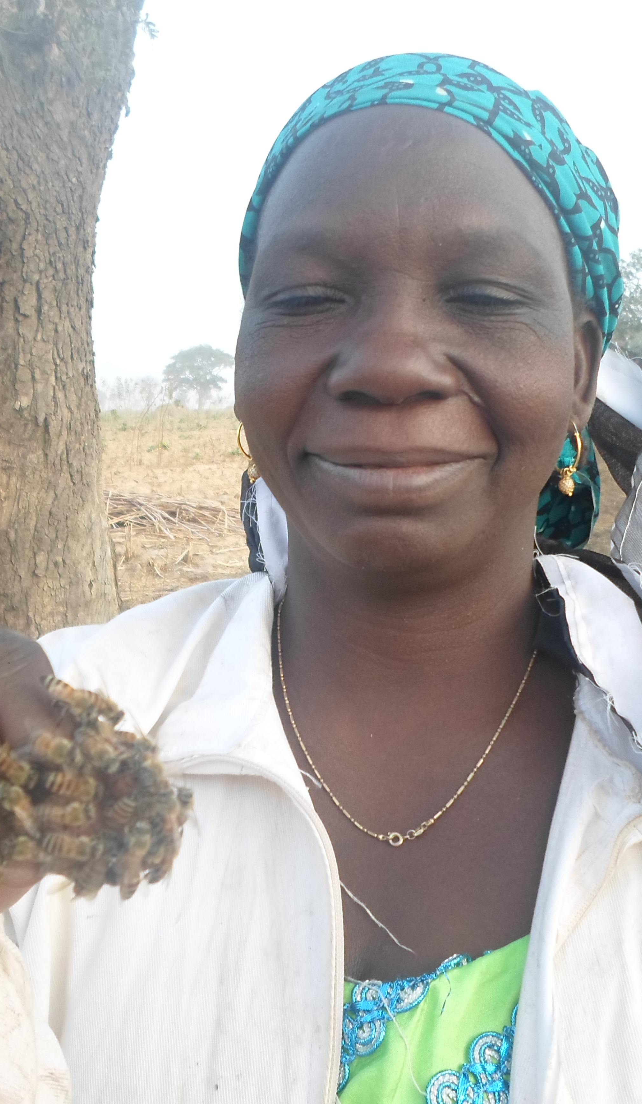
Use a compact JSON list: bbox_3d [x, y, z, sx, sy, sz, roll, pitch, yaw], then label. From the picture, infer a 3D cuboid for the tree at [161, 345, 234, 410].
[{"bbox_3d":[-15.626,-22.125,135.000,9.201,8.470,8.741,0,8,0],"label":"tree"}]

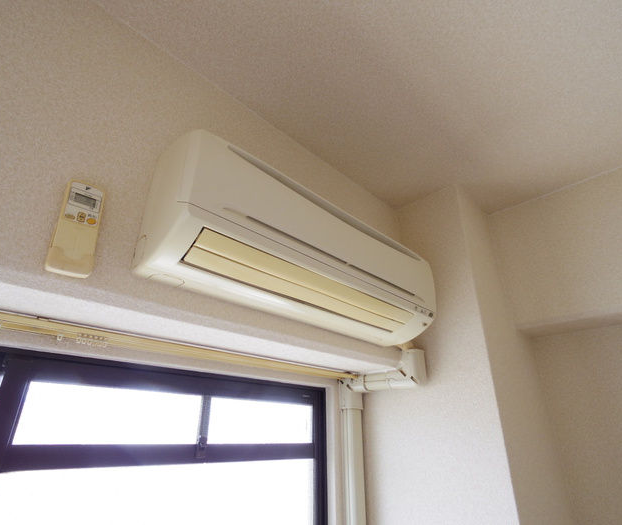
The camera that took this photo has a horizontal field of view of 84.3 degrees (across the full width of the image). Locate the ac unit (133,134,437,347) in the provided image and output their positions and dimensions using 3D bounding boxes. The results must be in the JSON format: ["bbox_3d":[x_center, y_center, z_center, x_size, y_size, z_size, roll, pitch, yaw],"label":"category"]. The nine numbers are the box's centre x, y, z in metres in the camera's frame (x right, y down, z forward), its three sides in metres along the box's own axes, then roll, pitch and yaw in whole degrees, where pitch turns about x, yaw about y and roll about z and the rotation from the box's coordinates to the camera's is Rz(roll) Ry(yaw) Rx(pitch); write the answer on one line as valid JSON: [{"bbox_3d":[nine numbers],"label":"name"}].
[{"bbox_3d":[0.029,-0.010,0.869,0.790,0.285,0.195,23,-32,-37],"label":"ac unit"}]

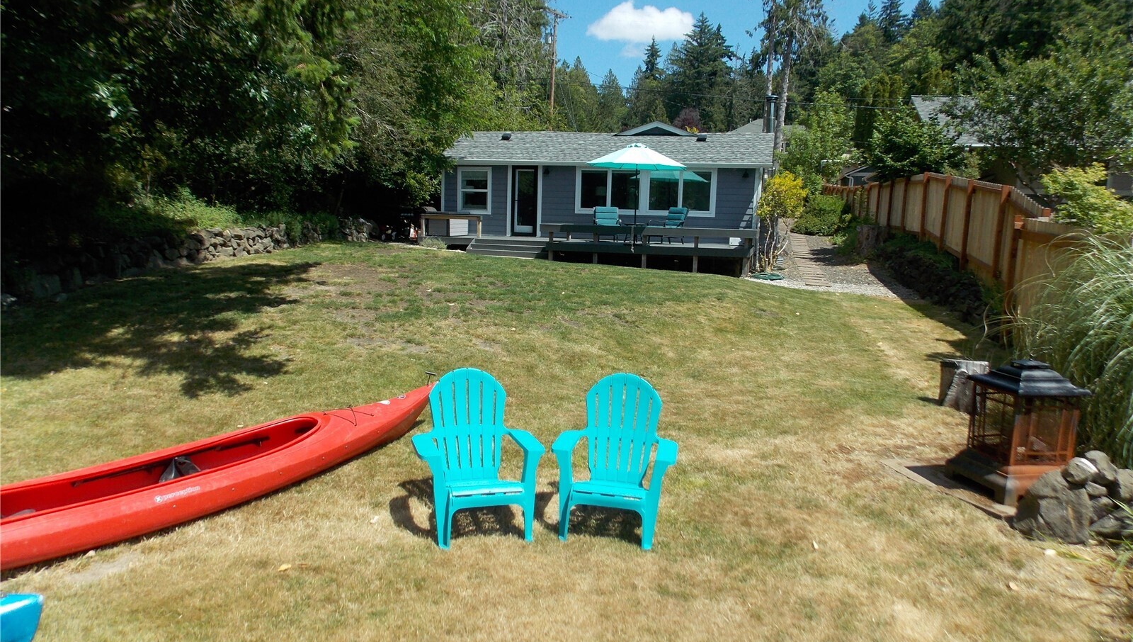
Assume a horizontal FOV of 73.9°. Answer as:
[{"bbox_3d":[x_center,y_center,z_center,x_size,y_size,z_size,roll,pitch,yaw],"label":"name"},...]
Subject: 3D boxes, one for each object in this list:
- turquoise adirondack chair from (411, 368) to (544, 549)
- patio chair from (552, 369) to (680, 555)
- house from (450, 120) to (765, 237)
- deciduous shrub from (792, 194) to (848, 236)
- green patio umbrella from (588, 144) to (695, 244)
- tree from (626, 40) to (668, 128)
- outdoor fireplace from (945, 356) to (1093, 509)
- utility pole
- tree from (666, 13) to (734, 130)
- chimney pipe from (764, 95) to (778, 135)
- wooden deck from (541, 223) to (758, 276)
[{"bbox_3d":[-0.561,0.795,4.637,0.740,0.905,0.800,-1,8,-19],"label":"turquoise adirondack chair"},{"bbox_3d":[0.321,0.826,4.723,0.740,0.905,0.800,3,8,12],"label":"patio chair"},{"bbox_3d":[1.782,-4.574,25.753,10.050,4.150,9.000,4,8,14],"label":"house"},{"bbox_3d":[9.111,-3.800,26.999,2.000,1.490,2.000,4,8,14],"label":"deciduous shrub"},{"bbox_3d":[1.777,-3.223,19.140,2.600,2.540,2.600,4,8,14],"label":"green patio umbrella"},{"bbox_3d":[7.968,-18.678,75.468,4.400,18.400,4.400,4,8,14],"label":"tree"},{"bbox_3d":[3.300,0.765,5.440,0.650,0.975,0.660,0,8,-9],"label":"outdoor fireplace"},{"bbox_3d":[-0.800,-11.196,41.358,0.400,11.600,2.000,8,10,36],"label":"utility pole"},{"bbox_3d":[12.368,-18.577,70.276,6.600,19.900,6.600,4,8,14],"label":"tree"},{"bbox_3d":[6.520,-6.501,23.914,0.400,1.240,0.400,4,8,14],"label":"chimney pipe"},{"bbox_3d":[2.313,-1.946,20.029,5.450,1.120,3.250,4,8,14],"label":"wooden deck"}]

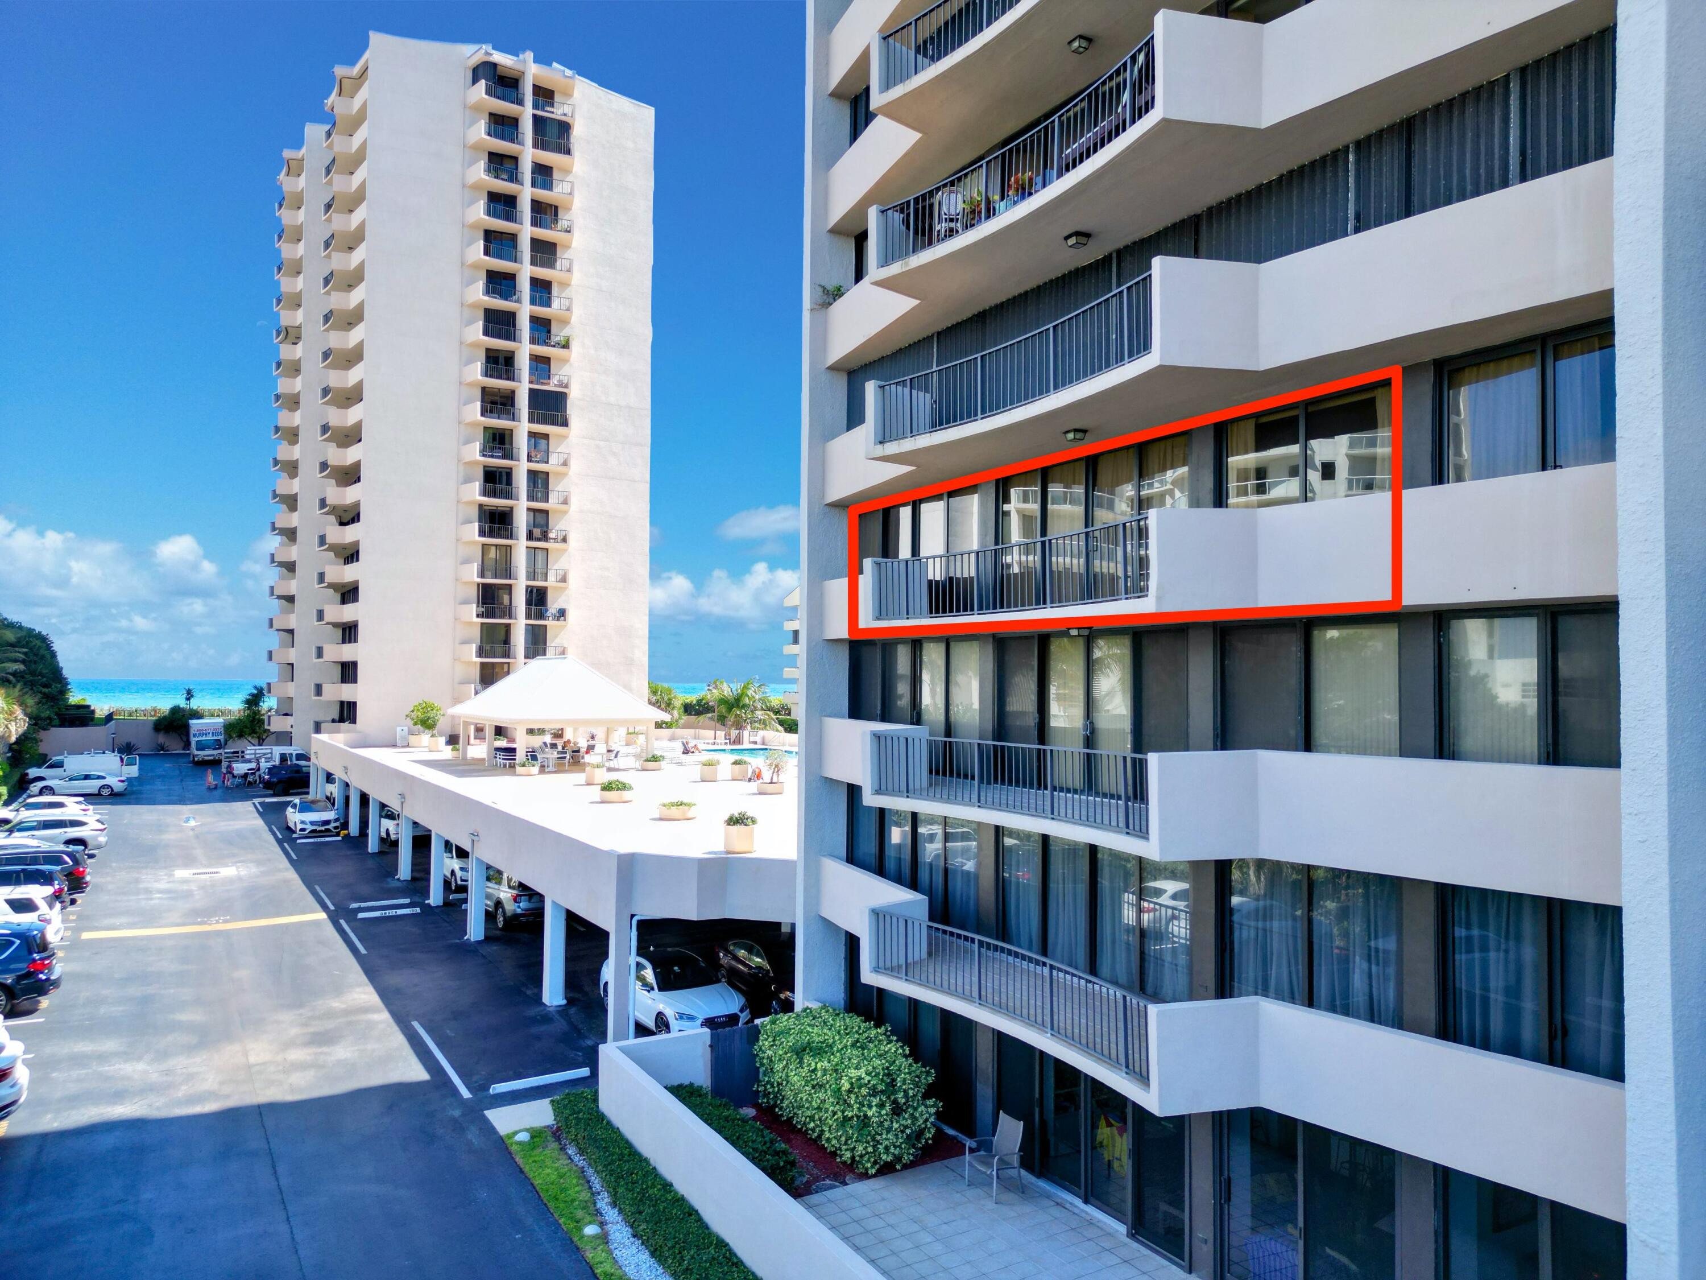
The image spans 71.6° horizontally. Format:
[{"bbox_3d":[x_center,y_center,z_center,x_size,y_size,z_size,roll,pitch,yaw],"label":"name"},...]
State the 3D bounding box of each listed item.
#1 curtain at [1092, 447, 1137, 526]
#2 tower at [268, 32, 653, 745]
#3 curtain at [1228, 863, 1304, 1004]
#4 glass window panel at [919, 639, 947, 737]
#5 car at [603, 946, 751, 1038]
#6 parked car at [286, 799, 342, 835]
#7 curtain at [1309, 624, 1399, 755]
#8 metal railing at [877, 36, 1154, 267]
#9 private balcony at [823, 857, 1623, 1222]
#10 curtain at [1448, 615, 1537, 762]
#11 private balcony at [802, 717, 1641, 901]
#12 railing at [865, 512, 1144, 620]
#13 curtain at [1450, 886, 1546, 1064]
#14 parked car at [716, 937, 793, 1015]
[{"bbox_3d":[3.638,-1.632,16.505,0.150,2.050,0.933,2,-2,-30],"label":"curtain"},{"bbox_3d":[-31.454,-14.009,93.781,21.000,48.800,33.000,2,-2,-30],"label":"tower"},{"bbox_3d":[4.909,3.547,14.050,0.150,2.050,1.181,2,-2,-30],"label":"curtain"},{"bbox_3d":[1.425,1.165,20.738,0.120,2.292,0.795,2,-2,-29],"label":"glass window panel"},{"bbox_3d":[-3.925,7.527,25.724,1.850,1.380,4.700,2,-2,-32],"label":"car"},{"bbox_3d":[-25.771,8.344,56.495,1.920,1.480,5.200,2,-2,-31],"label":"parked car"},{"bbox_3d":[5.609,0.943,13.244,0.120,2.266,1.113,2,-2,-29],"label":"curtain"},{"bbox_3d":[1.898,-6.143,15.539,0.345,0.848,6.015,2,-2,-29],"label":"metal railing"},{"bbox_3d":[2.438,4.541,15.980,2.332,1.089,14.689,2,-2,-29],"label":"private balcony"},{"bbox_3d":[6.397,0.899,11.834,0.120,2.266,0.901,2,-2,-29],"label":"curtain"},{"bbox_3d":[2.571,1.847,15.612,2.250,1.139,14.750,2,-2,-30],"label":"private balcony"},{"bbox_3d":[1.858,-0.813,15.349,0.345,0.888,6.015,2,-2,-29],"label":"railing"},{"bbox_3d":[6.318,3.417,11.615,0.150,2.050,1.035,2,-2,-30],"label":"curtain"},{"bbox_3d":[-1.615,7.560,27.123,1.840,1.450,4.720,2,-2,-28],"label":"parked car"}]

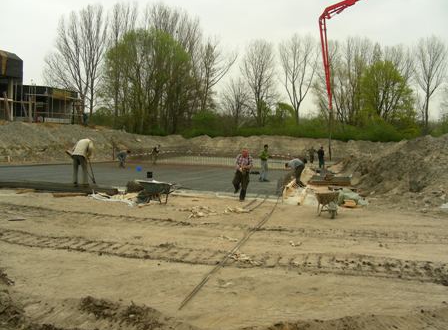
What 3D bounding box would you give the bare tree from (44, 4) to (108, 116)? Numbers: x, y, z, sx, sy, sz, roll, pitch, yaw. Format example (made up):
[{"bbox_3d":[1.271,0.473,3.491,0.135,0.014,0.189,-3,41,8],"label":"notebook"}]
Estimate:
[{"bbox_3d":[-19.495,-13.019,65.000,8.400,16.300,7.800,0,3,0],"label":"bare tree"}]

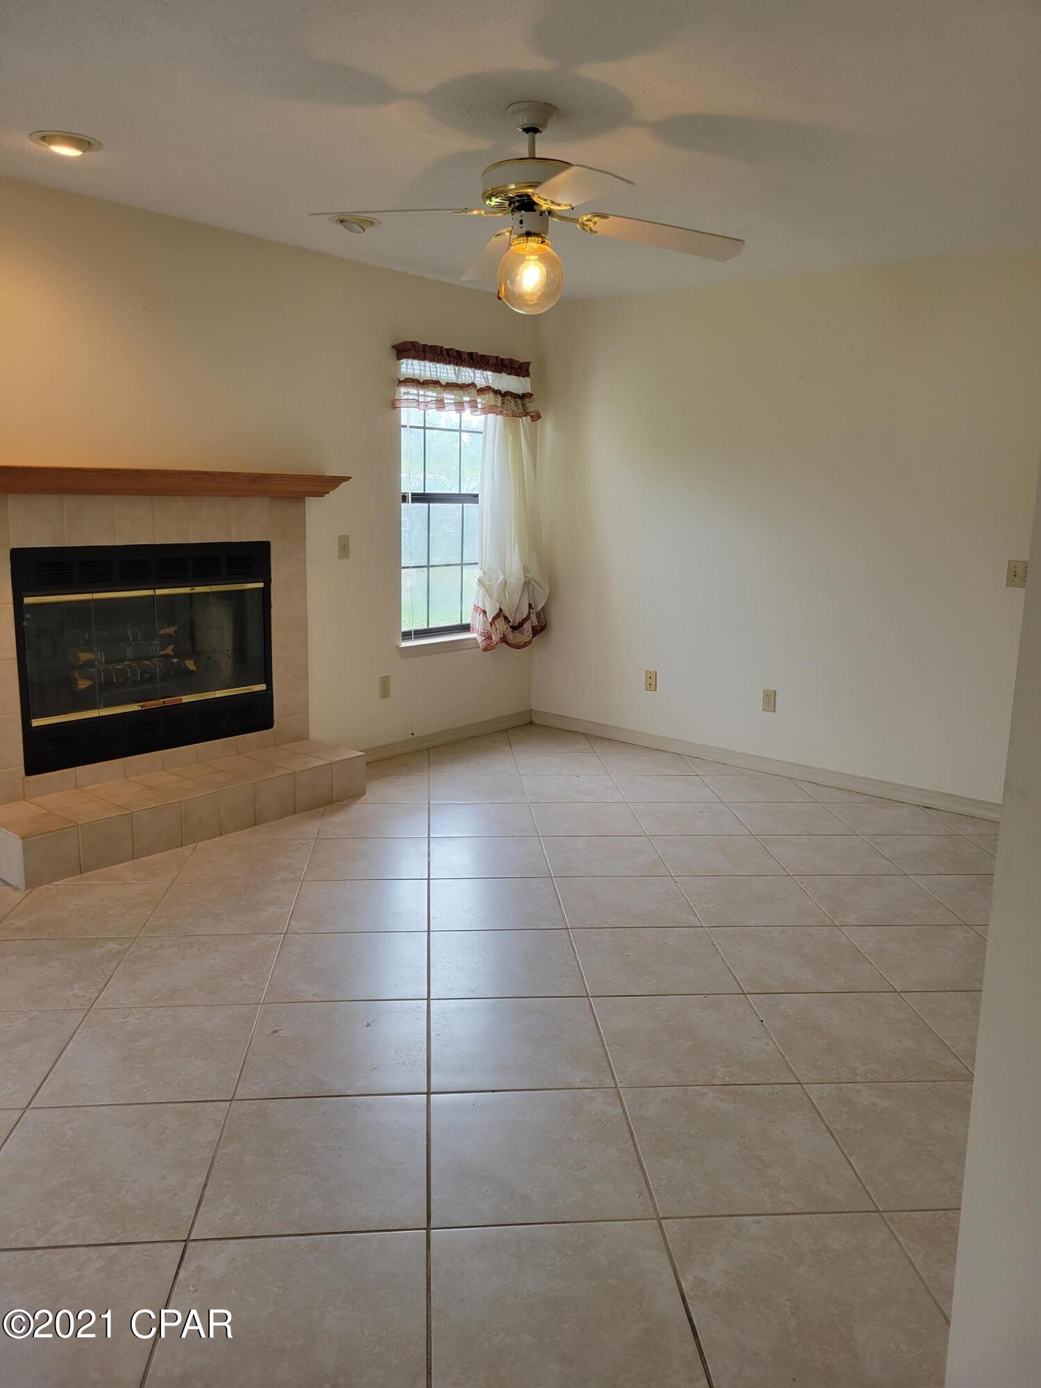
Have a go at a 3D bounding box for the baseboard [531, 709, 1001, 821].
[{"bbox_3d":[1.121,0.342,5.520,2.750,0.086,0.018,11,15,39],"label":"baseboard"}]

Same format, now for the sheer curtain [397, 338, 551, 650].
[{"bbox_3d":[-0.234,-0.996,5.625,0.150,1.600,1.150,11,15,39],"label":"sheer curtain"}]

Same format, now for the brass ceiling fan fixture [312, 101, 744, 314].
[{"bbox_3d":[0.039,-1.324,2.877,1.180,0.535,1.180,-2,12,-15],"label":"brass ceiling fan fixture"}]

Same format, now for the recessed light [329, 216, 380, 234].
[{"bbox_3d":[-0.652,-1.844,4.117,0.205,0.050,0.205,0,11,-5],"label":"recessed light"}]

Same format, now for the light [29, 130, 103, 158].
[{"bbox_3d":[-1.403,-1.681,3.219,0.210,0.050,0.210,11,15,39],"label":"light"}]

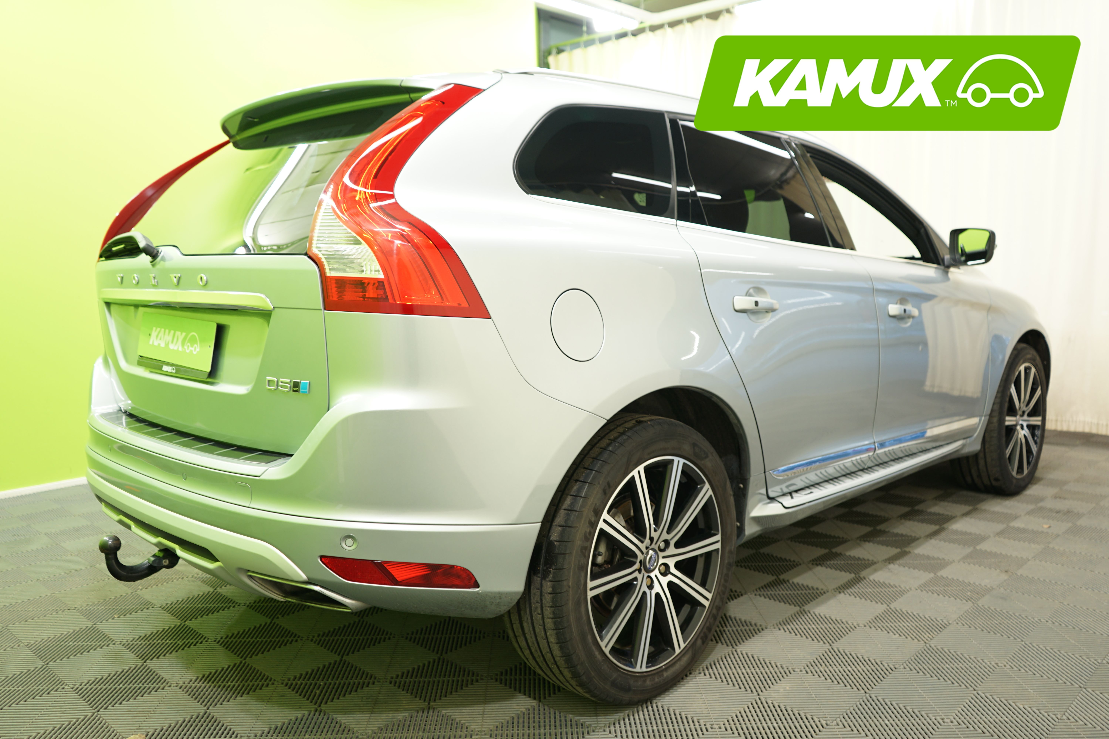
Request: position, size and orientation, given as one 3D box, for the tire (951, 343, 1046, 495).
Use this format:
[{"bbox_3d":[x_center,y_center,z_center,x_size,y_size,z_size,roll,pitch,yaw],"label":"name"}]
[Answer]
[{"bbox_3d":[2.183,0.236,4.236,0.255,0.728,0.735,5,9,45],"label":"tire"}]

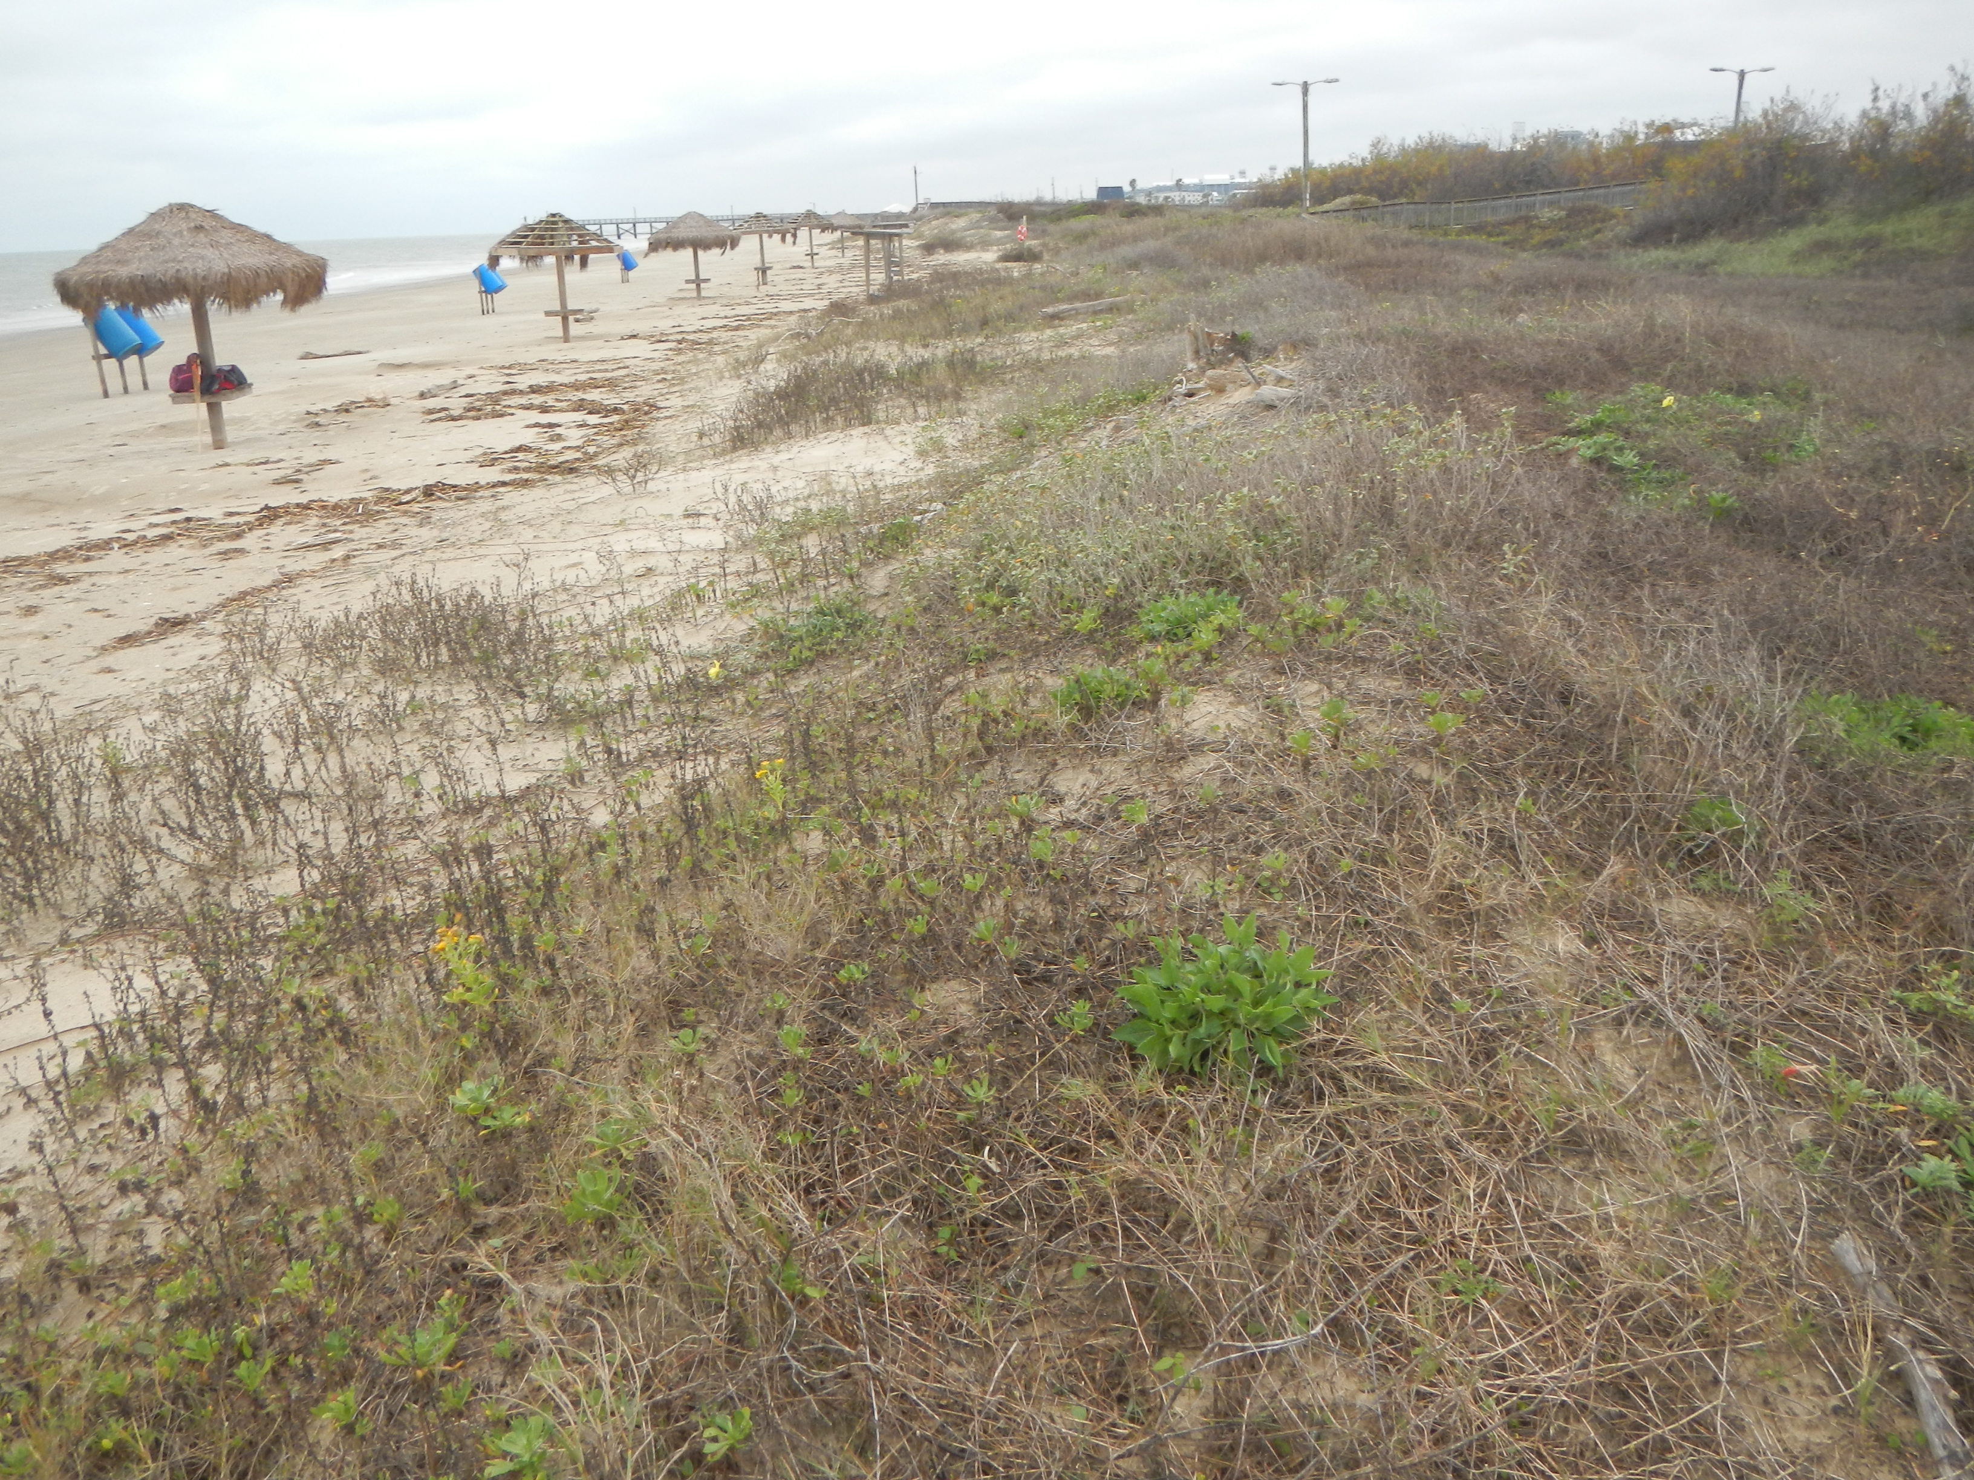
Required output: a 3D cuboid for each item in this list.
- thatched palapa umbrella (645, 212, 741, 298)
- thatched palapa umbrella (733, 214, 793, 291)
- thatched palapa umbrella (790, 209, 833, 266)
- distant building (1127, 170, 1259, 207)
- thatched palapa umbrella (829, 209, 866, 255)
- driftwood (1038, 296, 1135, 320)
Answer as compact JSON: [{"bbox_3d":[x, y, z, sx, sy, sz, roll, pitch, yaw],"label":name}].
[{"bbox_3d":[-11.168,-18.545,61.183,3.600,3.206,3.600,-2,18,0],"label":"thatched palapa umbrella"},{"bbox_3d":[-10.232,-22.411,72.921,3.350,3.183,3.350,-2,18,0],"label":"thatched palapa umbrella"},{"bbox_3d":[-10.313,-29.422,93.872,3.000,3.268,3.000,-2,18,0],"label":"thatched palapa umbrella"},{"bbox_3d":[77.072,-207.166,600.000,50.000,14.500,30.000,-2,18,0],"label":"distant building"},{"bbox_3d":[-10.952,-38.062,120.118,3.200,3.287,3.200,-2,18,0],"label":"thatched palapa umbrella"},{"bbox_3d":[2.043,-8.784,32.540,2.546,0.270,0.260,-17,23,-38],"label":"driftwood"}]

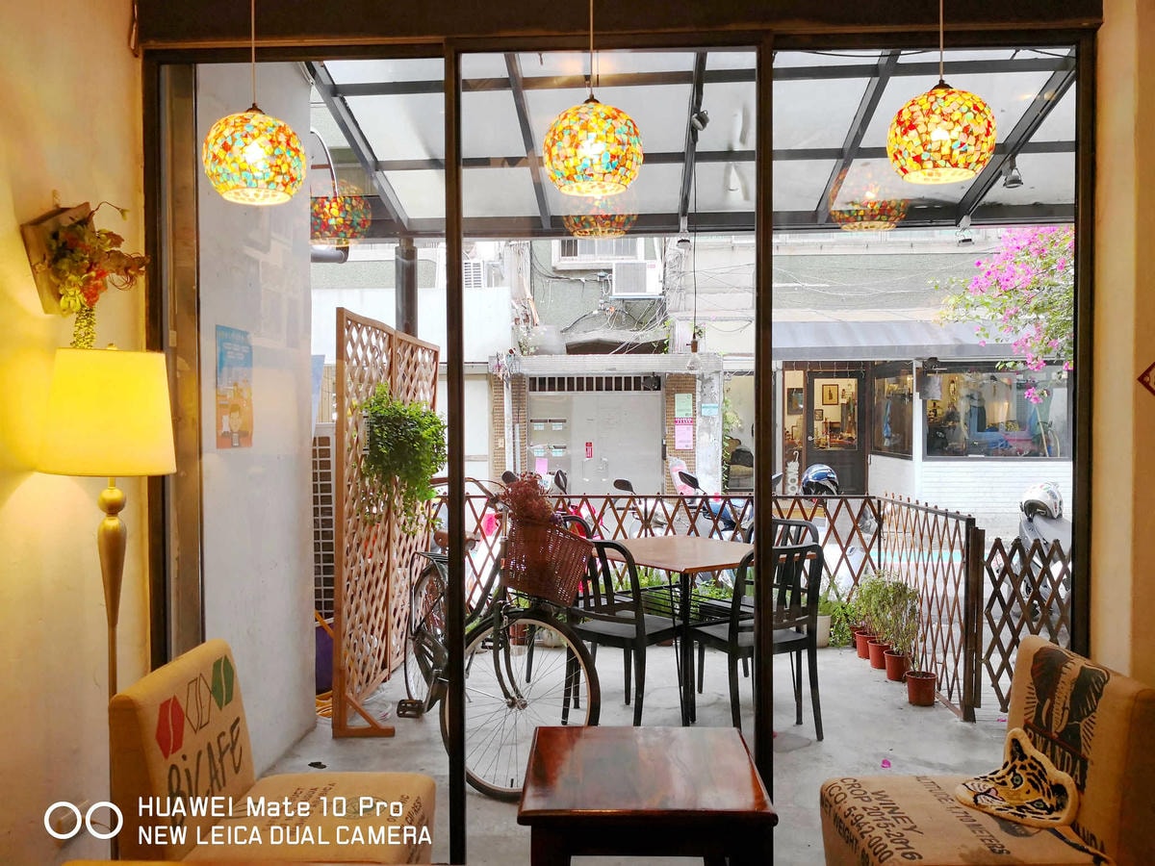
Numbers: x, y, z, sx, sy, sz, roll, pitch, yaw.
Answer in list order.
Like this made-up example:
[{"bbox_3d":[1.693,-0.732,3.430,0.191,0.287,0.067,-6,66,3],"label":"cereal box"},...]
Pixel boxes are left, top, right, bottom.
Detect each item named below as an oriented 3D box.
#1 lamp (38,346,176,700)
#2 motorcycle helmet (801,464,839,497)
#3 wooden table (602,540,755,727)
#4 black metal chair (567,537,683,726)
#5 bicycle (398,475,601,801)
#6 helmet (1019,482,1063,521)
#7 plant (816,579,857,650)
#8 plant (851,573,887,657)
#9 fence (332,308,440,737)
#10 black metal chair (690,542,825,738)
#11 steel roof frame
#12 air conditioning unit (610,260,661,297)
[{"bbox_3d":[-1.216,0.573,2.350,0.360,1.585,0.360,0,1,-6],"label":"lamp"},{"bbox_3d":[1.726,0.343,6.400,0.250,0.250,0.280,1,1,30],"label":"motorcycle helmet"},{"bbox_3d":[0.530,0.944,4.310,0.800,0.740,0.800,-1,2,-37],"label":"wooden table"},{"bbox_3d":[0.235,0.889,4.110,0.420,0.860,0.500,1,2,38],"label":"black metal chair"},{"bbox_3d":[-0.480,0.768,3.830,0.580,1.120,1.750,-1,1,-30],"label":"bicycle"},{"bbox_3d":[3.096,0.432,6.000,0.250,0.250,0.290,1,2,35],"label":"helmet"},{"bbox_3d":[1.526,1.071,5.400,0.260,0.430,0.250,0,1,5],"label":"plant"},{"bbox_3d":[1.675,1.050,5.200,0.220,0.480,0.220,0,1,5],"label":"plant"},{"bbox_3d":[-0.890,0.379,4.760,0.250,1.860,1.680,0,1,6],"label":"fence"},{"bbox_3d":[0.770,0.889,4.030,0.420,0.860,0.500,-1,1,-22],"label":"black metal chair"},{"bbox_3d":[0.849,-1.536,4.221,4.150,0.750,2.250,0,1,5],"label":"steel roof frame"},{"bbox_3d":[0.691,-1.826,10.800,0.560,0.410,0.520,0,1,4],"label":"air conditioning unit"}]

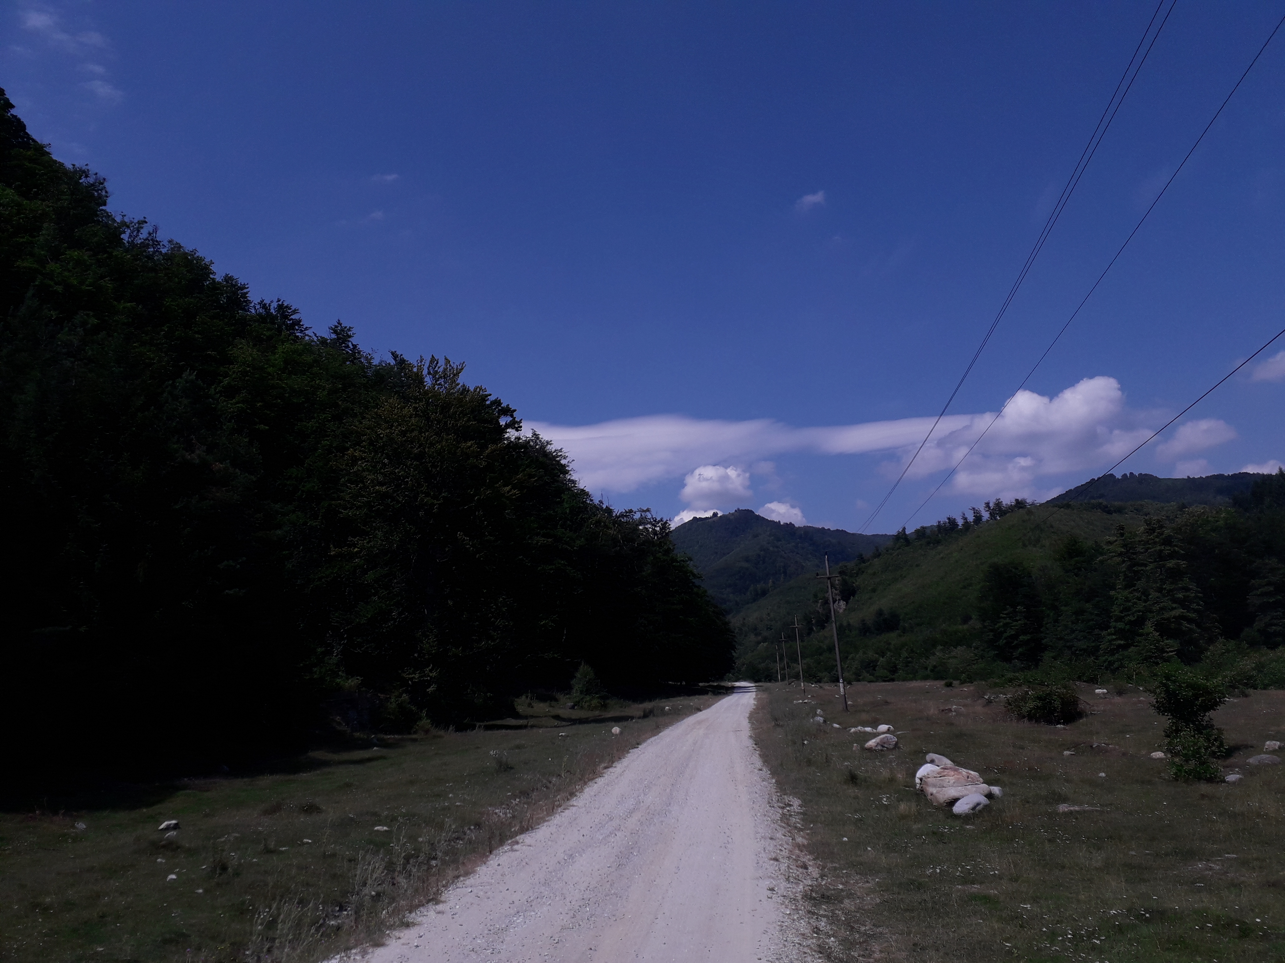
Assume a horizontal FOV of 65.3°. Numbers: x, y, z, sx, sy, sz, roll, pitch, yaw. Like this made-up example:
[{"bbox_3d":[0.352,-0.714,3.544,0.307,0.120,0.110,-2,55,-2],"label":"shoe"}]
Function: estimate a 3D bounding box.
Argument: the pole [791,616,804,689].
[{"bbox_3d":[13.940,15.280,88.552,1.150,7.000,0.250,-6,-11,6],"label":"pole"}]

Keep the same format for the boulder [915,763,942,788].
[{"bbox_3d":[4.041,4.171,14.087,0.380,0.360,0.450,-4,-11,15],"label":"boulder"}]

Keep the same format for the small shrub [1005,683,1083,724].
[{"bbox_3d":[12.592,6.975,31.550,2.300,1.200,2.000,-6,-12,21],"label":"small shrub"}]

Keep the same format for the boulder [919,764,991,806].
[{"bbox_3d":[3.991,3.877,12.820,0.880,0.450,0.700,-5,-12,16],"label":"boulder"}]

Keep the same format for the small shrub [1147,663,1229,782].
[{"bbox_3d":[8.133,3.622,15.114,1.100,1.650,1.000,-7,-12,27],"label":"small shrub"}]

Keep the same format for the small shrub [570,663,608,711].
[{"bbox_3d":[-2.701,10.444,51.098,1.800,2.300,1.800,-1,-11,-3],"label":"small shrub"}]

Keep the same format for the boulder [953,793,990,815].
[{"bbox_3d":[3.887,3.803,11.885,0.430,0.240,0.320,-5,-12,17],"label":"boulder"}]

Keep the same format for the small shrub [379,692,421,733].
[{"bbox_3d":[-8.398,8.010,34.789,1.400,1.350,1.300,1,-11,-13],"label":"small shrub"}]

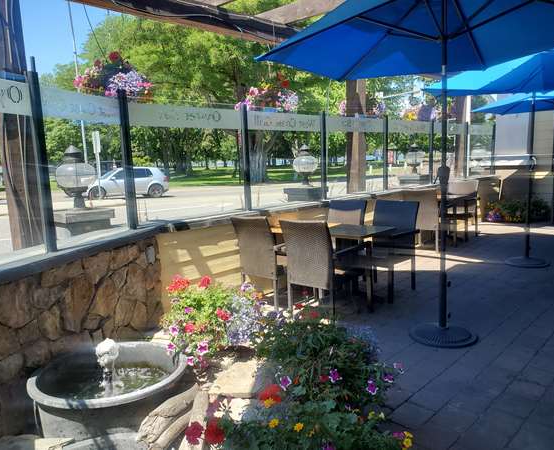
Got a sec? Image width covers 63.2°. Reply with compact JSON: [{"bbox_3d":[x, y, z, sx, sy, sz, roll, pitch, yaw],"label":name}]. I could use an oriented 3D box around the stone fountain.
[{"bbox_3d":[-0.887,0.901,2.454,0.830,0.490,0.830,-5,9,-22],"label":"stone fountain"}]

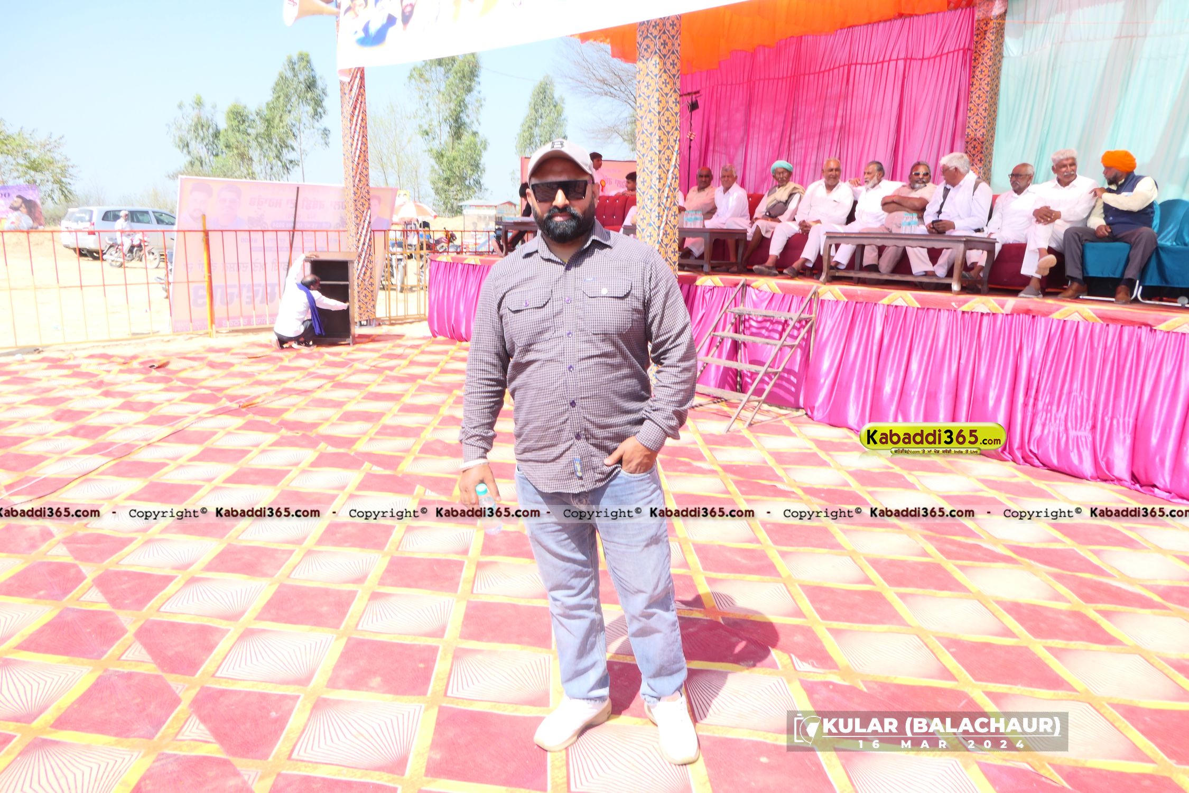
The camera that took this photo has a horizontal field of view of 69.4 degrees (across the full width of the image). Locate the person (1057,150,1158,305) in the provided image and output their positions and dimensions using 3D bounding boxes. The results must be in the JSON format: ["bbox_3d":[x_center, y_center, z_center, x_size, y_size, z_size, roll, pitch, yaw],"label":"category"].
[{"bbox_3d":[3.659,-1.268,6.057,0.780,1.130,0.660,-10,15,-42],"label":"person"}]

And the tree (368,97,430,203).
[{"bbox_3d":[-11.982,-13.827,53.354,4.000,9.100,4.000,1,11,0],"label":"tree"}]

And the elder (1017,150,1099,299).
[{"bbox_3d":[3.441,-1.295,6.367,0.700,1.080,0.580,-11,16,-43],"label":"elder"}]

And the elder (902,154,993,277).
[{"bbox_3d":[2.971,-1.477,7.198,0.750,1.100,0.580,-8,14,-34],"label":"elder"}]

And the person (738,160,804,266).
[{"bbox_3d":[1.832,-1.867,8.920,0.750,1.140,0.600,-9,15,-39],"label":"person"}]

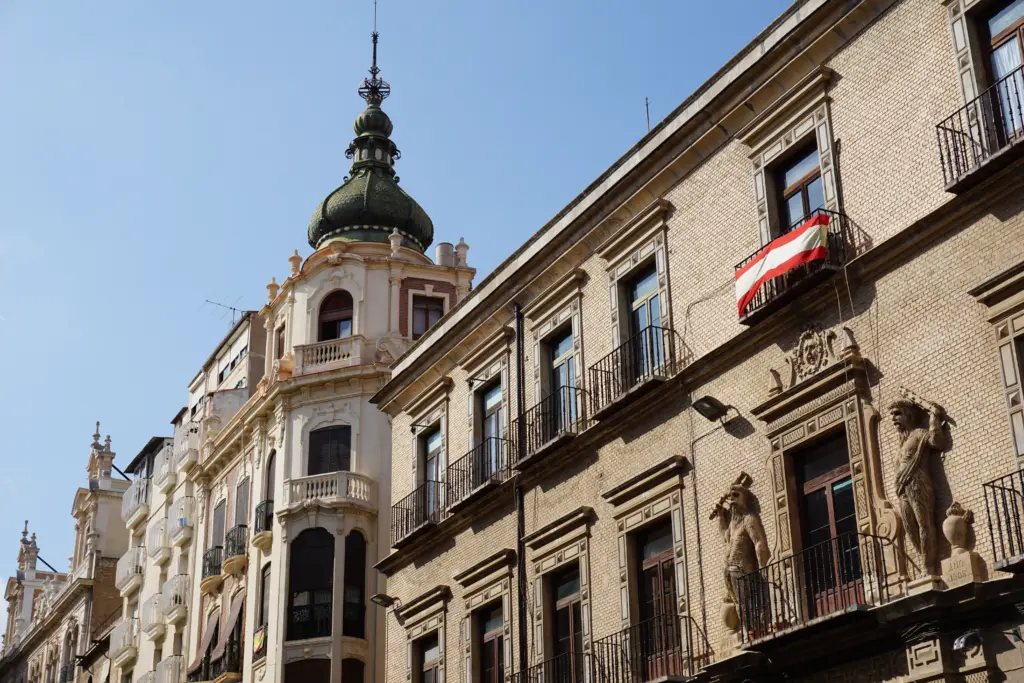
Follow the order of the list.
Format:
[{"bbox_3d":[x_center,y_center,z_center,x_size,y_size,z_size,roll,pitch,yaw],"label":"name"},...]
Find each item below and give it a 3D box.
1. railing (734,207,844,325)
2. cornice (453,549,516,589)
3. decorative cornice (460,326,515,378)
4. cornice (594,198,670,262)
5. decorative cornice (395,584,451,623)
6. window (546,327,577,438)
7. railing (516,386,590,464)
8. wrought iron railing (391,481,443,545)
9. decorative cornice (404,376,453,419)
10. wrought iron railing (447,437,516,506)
[{"bbox_3d":[4.393,-1.130,22.849,0.520,1.009,2.162,11,-27,-25],"label":"railing"},{"bbox_3d":[-0.625,4.957,31.315,0.232,0.276,2.491,11,-27,-25],"label":"cornice"},{"bbox_3d":[-0.612,0.257,33.255,0.232,0.310,2.408,11,-27,-25],"label":"decorative cornice"},{"bbox_3d":[2.306,-2.070,28.160,0.232,0.310,2.408,11,-27,-25],"label":"cornice"},{"bbox_3d":[-2.095,6.129,33.881,0.232,0.276,2.491,11,-27,-25],"label":"decorative cornice"},{"bbox_3d":[1.054,0.982,29.872,0.240,2.703,1.392,11,-27,-25],"label":"window"},{"bbox_3d":[0.735,1.788,29.264,0.520,1.009,2.192,11,-27,-25],"label":"railing"},{"bbox_3d":[-2.186,4.120,34.389,0.520,1.009,2.165,11,-27,-25],"label":"wrought iron railing"},{"bbox_3d":[-2.105,1.447,35.860,0.232,0.310,2.408,11,-27,-25],"label":"decorative cornice"},{"bbox_3d":[-0.734,2.959,32.010,0.545,0.969,2.147,11,-27,-25],"label":"wrought iron railing"}]

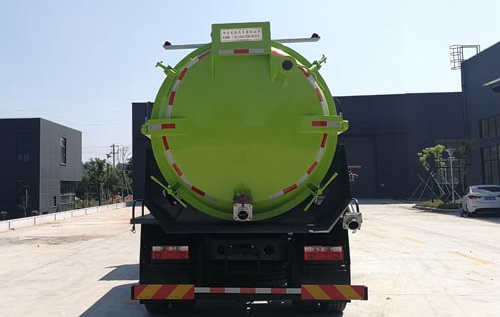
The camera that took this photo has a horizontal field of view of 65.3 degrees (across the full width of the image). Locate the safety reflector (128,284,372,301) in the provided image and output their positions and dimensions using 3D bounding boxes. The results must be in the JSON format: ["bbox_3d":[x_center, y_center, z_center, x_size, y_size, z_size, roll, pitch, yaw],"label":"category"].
[{"bbox_3d":[-0.019,1.320,3.881,2.320,0.150,0.100,-1,-4,3],"label":"safety reflector"}]

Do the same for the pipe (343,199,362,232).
[{"bbox_3d":[1.056,0.590,4.100,0.190,0.310,0.360,-1,-4,3],"label":"pipe"}]

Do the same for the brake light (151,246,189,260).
[{"bbox_3d":[-0.809,0.953,3.984,0.375,0.135,0.080,-1,-4,3],"label":"brake light"}]

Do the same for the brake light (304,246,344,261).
[{"bbox_3d":[0.734,0.937,3.894,0.375,0.135,0.080,-1,-4,3],"label":"brake light"}]

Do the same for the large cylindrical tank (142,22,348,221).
[{"bbox_3d":[0.050,-0.233,6.194,2.130,2.080,4.200,-1,-4,3],"label":"large cylindrical tank"}]

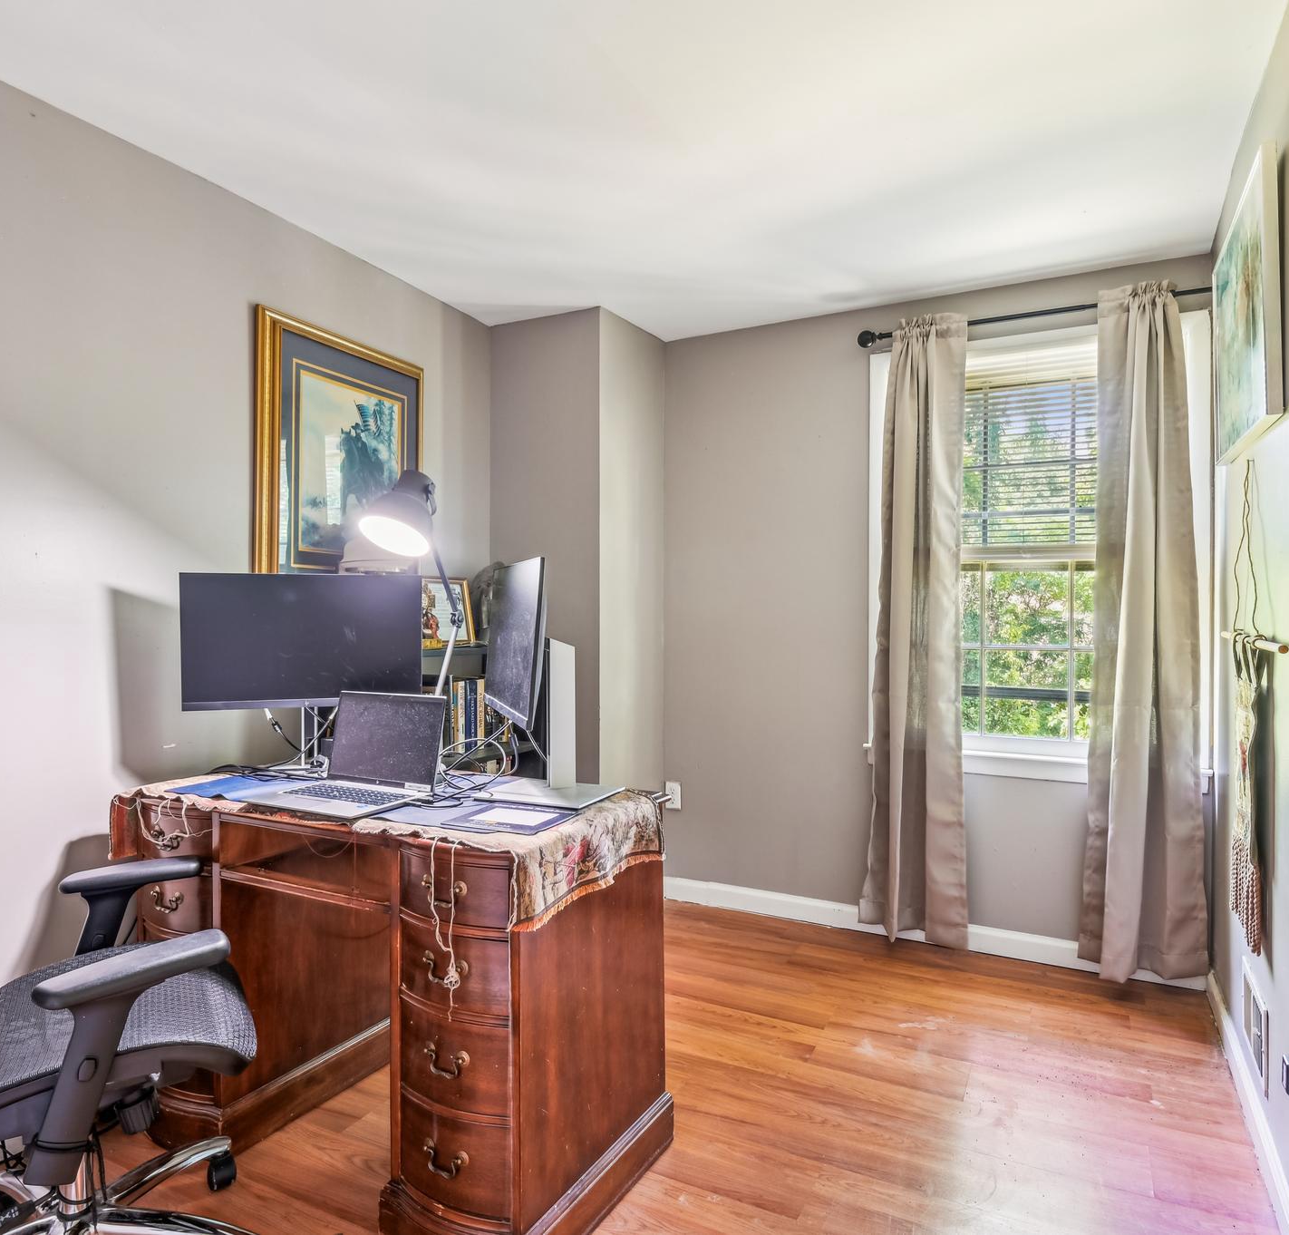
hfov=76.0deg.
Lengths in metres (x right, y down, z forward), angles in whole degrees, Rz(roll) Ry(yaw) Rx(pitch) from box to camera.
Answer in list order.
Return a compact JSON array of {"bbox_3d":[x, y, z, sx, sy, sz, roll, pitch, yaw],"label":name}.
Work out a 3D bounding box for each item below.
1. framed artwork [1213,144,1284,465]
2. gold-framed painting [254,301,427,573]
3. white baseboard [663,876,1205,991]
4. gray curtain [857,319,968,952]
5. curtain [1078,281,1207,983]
[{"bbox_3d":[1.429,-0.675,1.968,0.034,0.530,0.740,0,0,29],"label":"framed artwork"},{"bbox_3d":[-0.975,-0.474,2.708,0.032,0.880,0.675,0,0,28],"label":"gold-framed painting"},{"bbox_3d":[0.967,1.181,3.133,1.960,0.100,0.016,0,0,26],"label":"white baseboard"},{"bbox_3d":[0.994,0.046,3.045,0.370,2.270,0.110,0,0,26],"label":"gray curtain"},{"bbox_3d":[1.649,0.059,2.729,0.360,2.280,0.110,0,0,26],"label":"curtain"}]

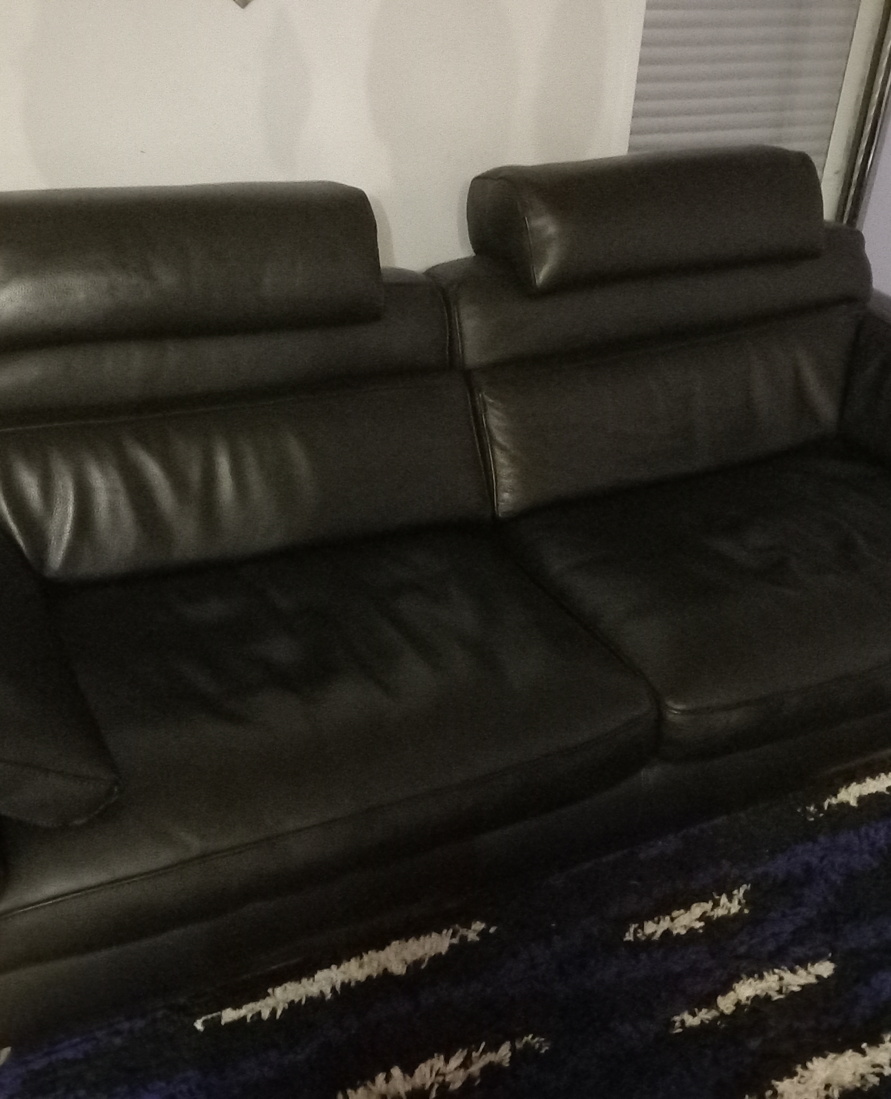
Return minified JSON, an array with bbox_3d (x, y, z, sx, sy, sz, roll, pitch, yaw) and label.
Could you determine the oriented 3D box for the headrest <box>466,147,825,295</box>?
[{"bbox_3d":[0.419,-0.662,2.284,0.685,0.213,0.249,-11,21,-23],"label":"headrest"}]

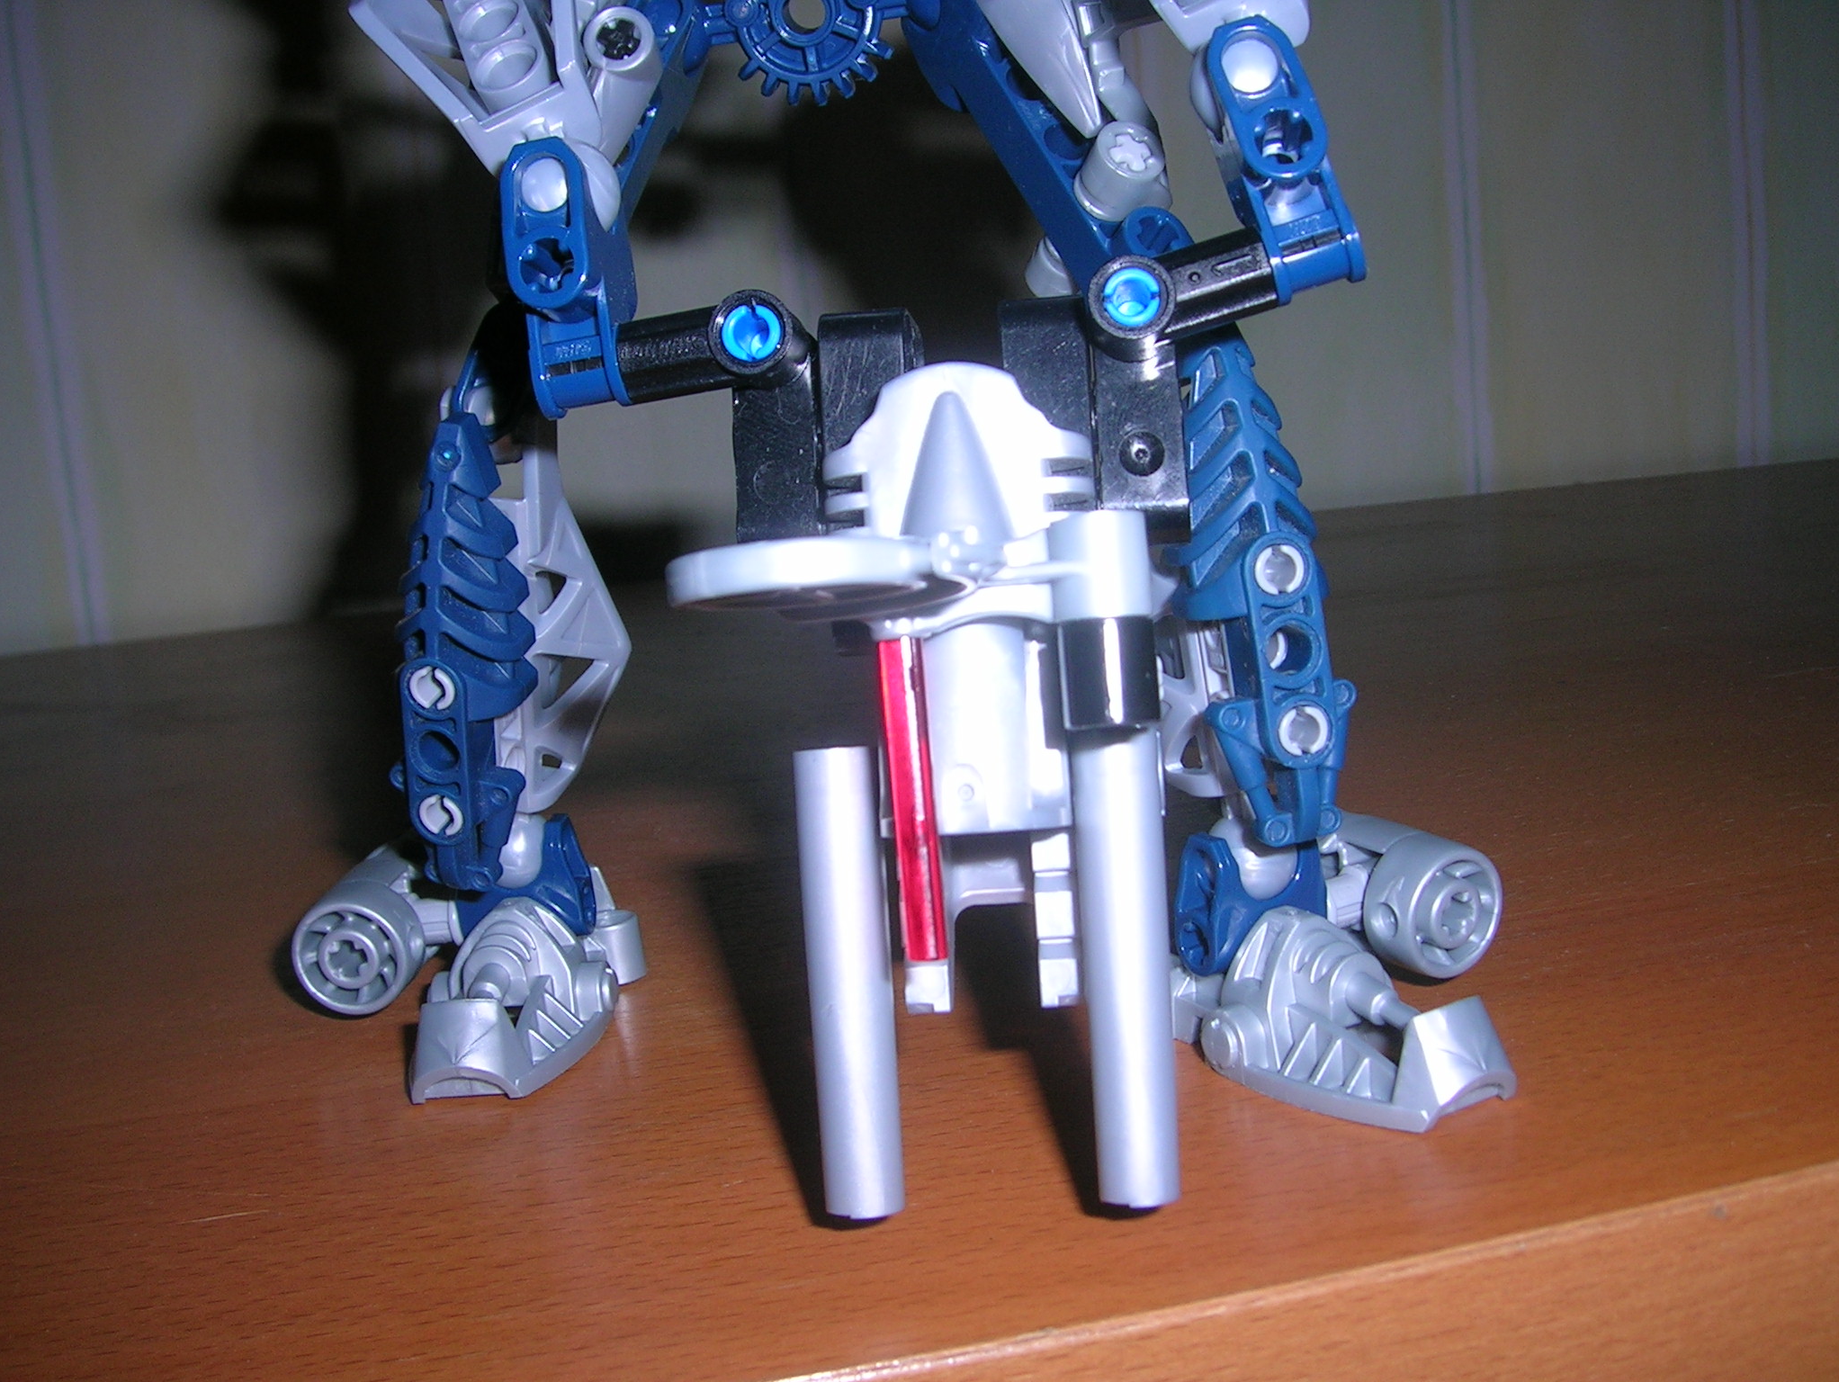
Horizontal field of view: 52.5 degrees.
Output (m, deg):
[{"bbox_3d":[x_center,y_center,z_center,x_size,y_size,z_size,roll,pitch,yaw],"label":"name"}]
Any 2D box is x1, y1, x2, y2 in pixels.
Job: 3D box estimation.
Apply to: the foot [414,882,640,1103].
[{"bbox_3d":[-0.046,0.032,0.210,0.024,0.016,0.036,-4,10,5],"label":"foot"}]

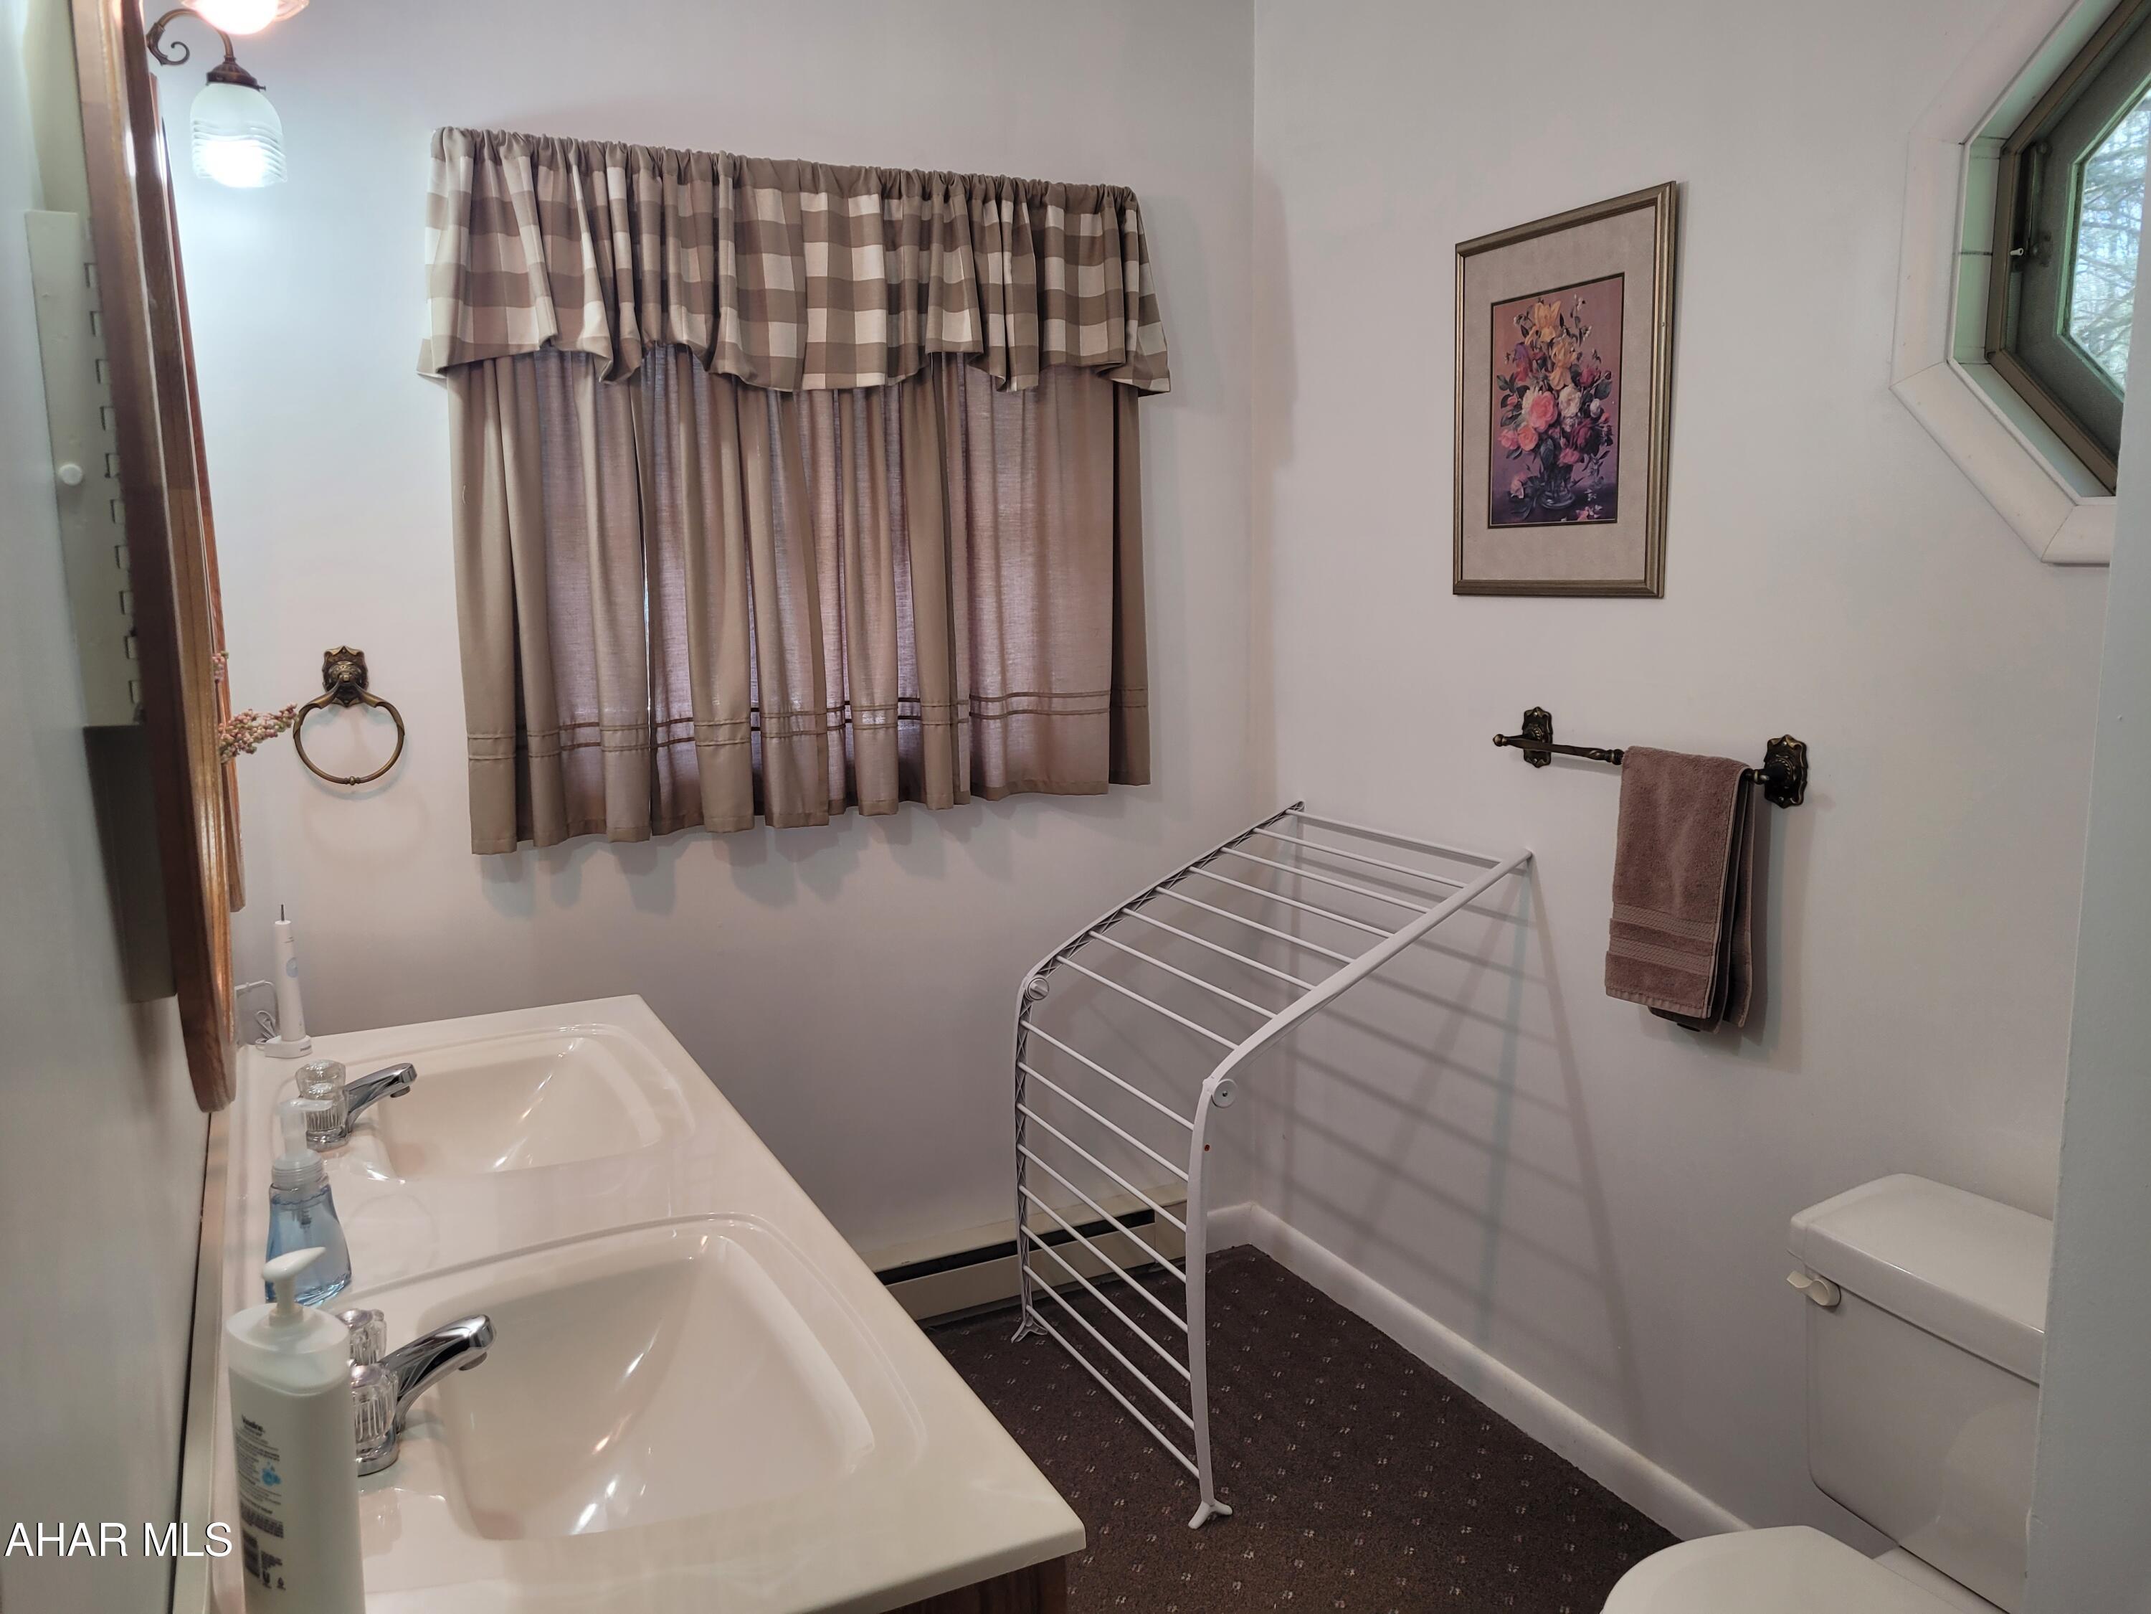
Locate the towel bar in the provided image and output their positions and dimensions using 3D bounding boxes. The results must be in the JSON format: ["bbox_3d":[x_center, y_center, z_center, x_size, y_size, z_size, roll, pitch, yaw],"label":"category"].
[{"bbox_3d":[0.771,-0.074,2.233,0.072,0.095,0.524,-5,10,-25],"label":"towel bar"}]

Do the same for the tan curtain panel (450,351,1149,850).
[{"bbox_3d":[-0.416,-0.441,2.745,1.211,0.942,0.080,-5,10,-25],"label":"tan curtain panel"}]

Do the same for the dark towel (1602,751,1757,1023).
[{"bbox_3d":[0.800,0.106,2.140,0.086,0.361,0.208,-5,10,-25],"label":"dark towel"}]

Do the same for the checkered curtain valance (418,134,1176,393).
[{"bbox_3d":[-0.415,-0.875,2.676,1.277,0.373,0.105,-5,10,-25],"label":"checkered curtain valance"}]

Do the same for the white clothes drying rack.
[{"bbox_3d":[0.290,0.527,2.730,0.620,0.957,0.700,-5,10,-25],"label":"white clothes drying rack"}]

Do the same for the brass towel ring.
[{"bbox_3d":[-1.116,-0.139,2.480,0.156,0.215,0.056,-5,10,-25],"label":"brass towel ring"}]

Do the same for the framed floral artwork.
[{"bbox_3d":[0.696,-0.577,2.347,0.024,0.540,0.430,-5,10,-25],"label":"framed floral artwork"}]

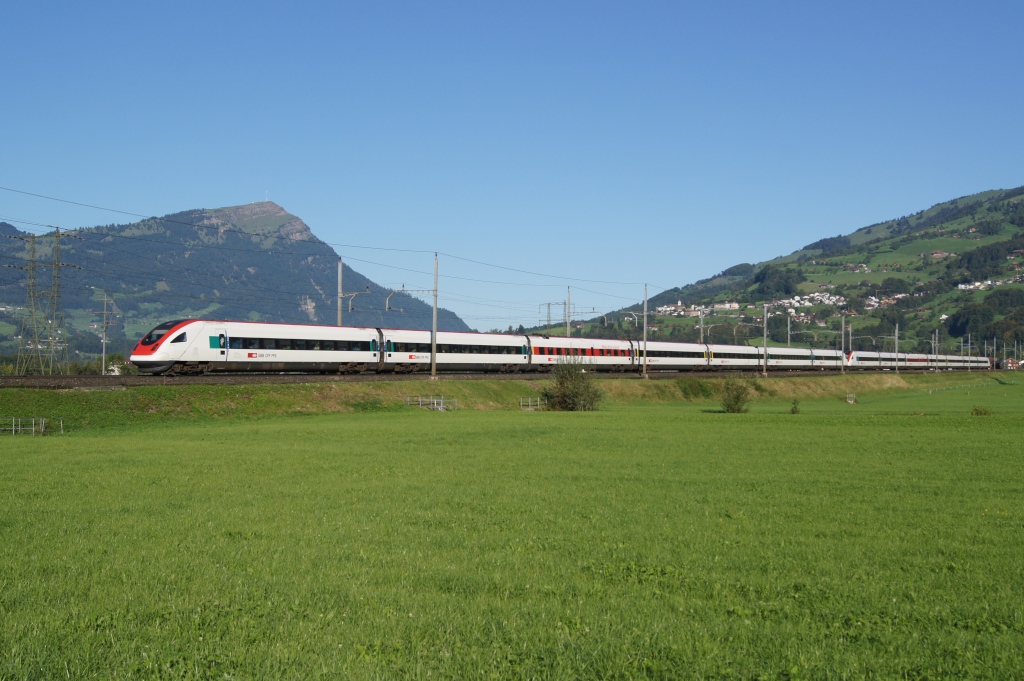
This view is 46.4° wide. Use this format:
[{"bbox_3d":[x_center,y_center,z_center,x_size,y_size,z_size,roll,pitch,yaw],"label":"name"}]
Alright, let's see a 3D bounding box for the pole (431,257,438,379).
[{"bbox_3d":[-7.128,-2.222,110.500,0.370,11.400,0.370,0,-1,30],"label":"pole"}]

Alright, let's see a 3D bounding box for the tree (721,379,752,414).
[{"bbox_3d":[20.030,4.952,106.500,2.800,3.200,2.700,1,-1,0],"label":"tree"}]

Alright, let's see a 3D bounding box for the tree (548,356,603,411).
[{"bbox_3d":[5.878,3.980,110.500,4.800,5.000,4.600,1,-1,0],"label":"tree"}]

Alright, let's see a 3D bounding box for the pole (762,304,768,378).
[{"bbox_3d":[41.199,0.081,194.000,0.380,11.700,0.380,0,-1,30],"label":"pole"}]

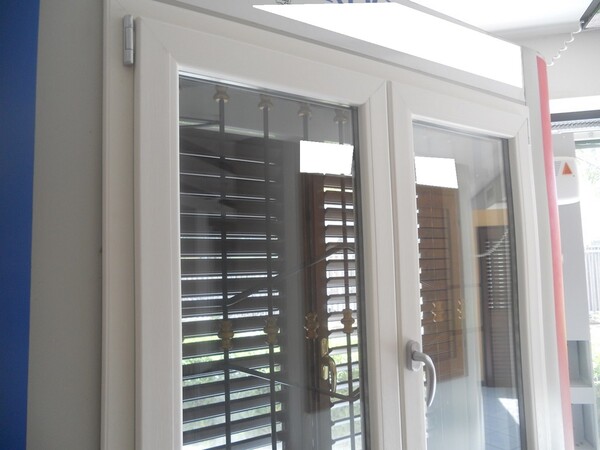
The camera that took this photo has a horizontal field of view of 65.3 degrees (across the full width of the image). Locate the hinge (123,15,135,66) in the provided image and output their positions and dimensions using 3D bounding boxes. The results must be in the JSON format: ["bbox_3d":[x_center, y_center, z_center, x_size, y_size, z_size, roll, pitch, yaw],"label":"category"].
[{"bbox_3d":[-0.309,-0.333,0.845,0.015,0.081,0.018,1,-5,-34],"label":"hinge"}]

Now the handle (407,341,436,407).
[{"bbox_3d":[0.295,0.358,1.127,0.031,0.149,0.064,1,-5,-34],"label":"handle"}]

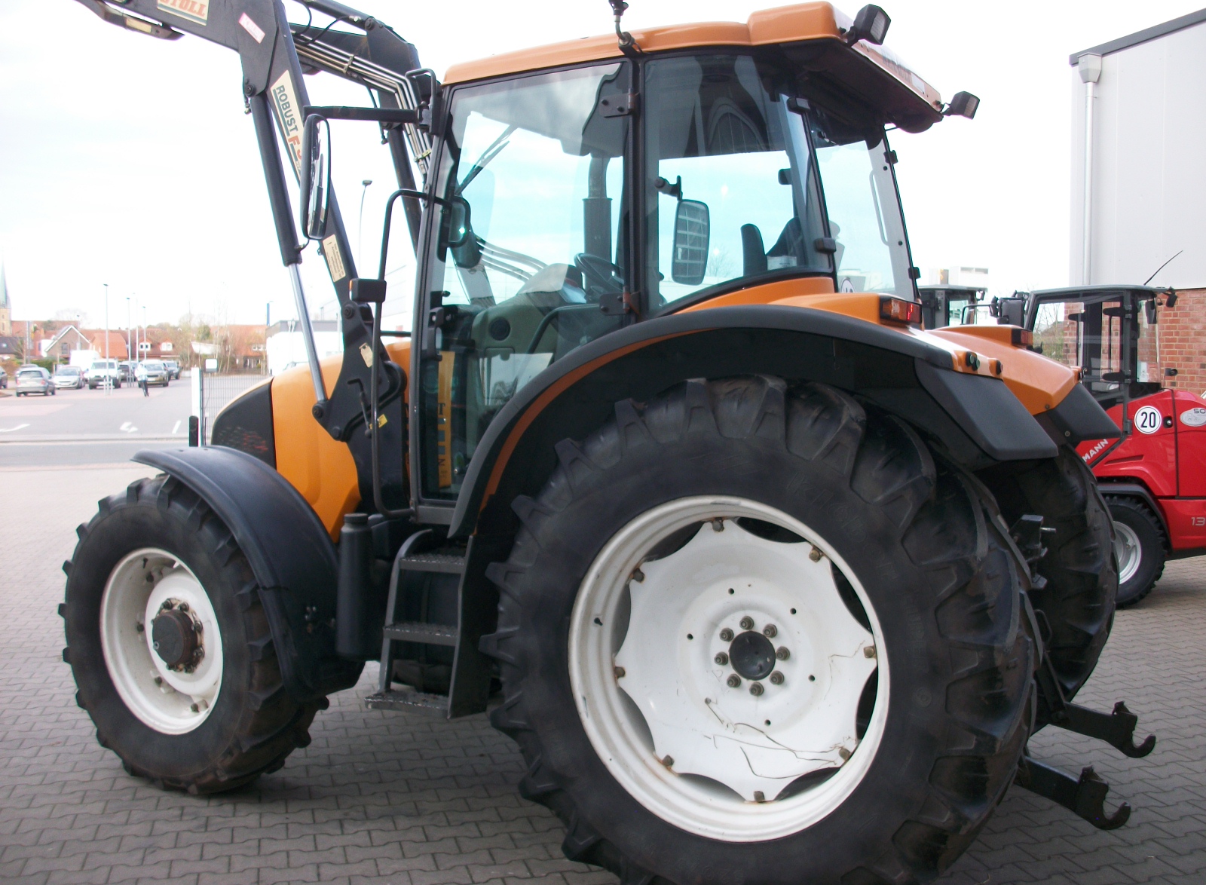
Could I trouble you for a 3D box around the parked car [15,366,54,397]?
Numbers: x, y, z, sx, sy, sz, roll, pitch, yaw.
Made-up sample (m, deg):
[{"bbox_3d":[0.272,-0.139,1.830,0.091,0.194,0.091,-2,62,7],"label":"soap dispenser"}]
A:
[{"bbox_3d":[-29.863,-3.224,64.200,1.660,1.500,4.000,-1,4,-20],"label":"parked car"}]

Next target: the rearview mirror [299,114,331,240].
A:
[{"bbox_3d":[-0.978,-0.901,4.141,0.065,0.415,0.190,1,4,8],"label":"rearview mirror"}]

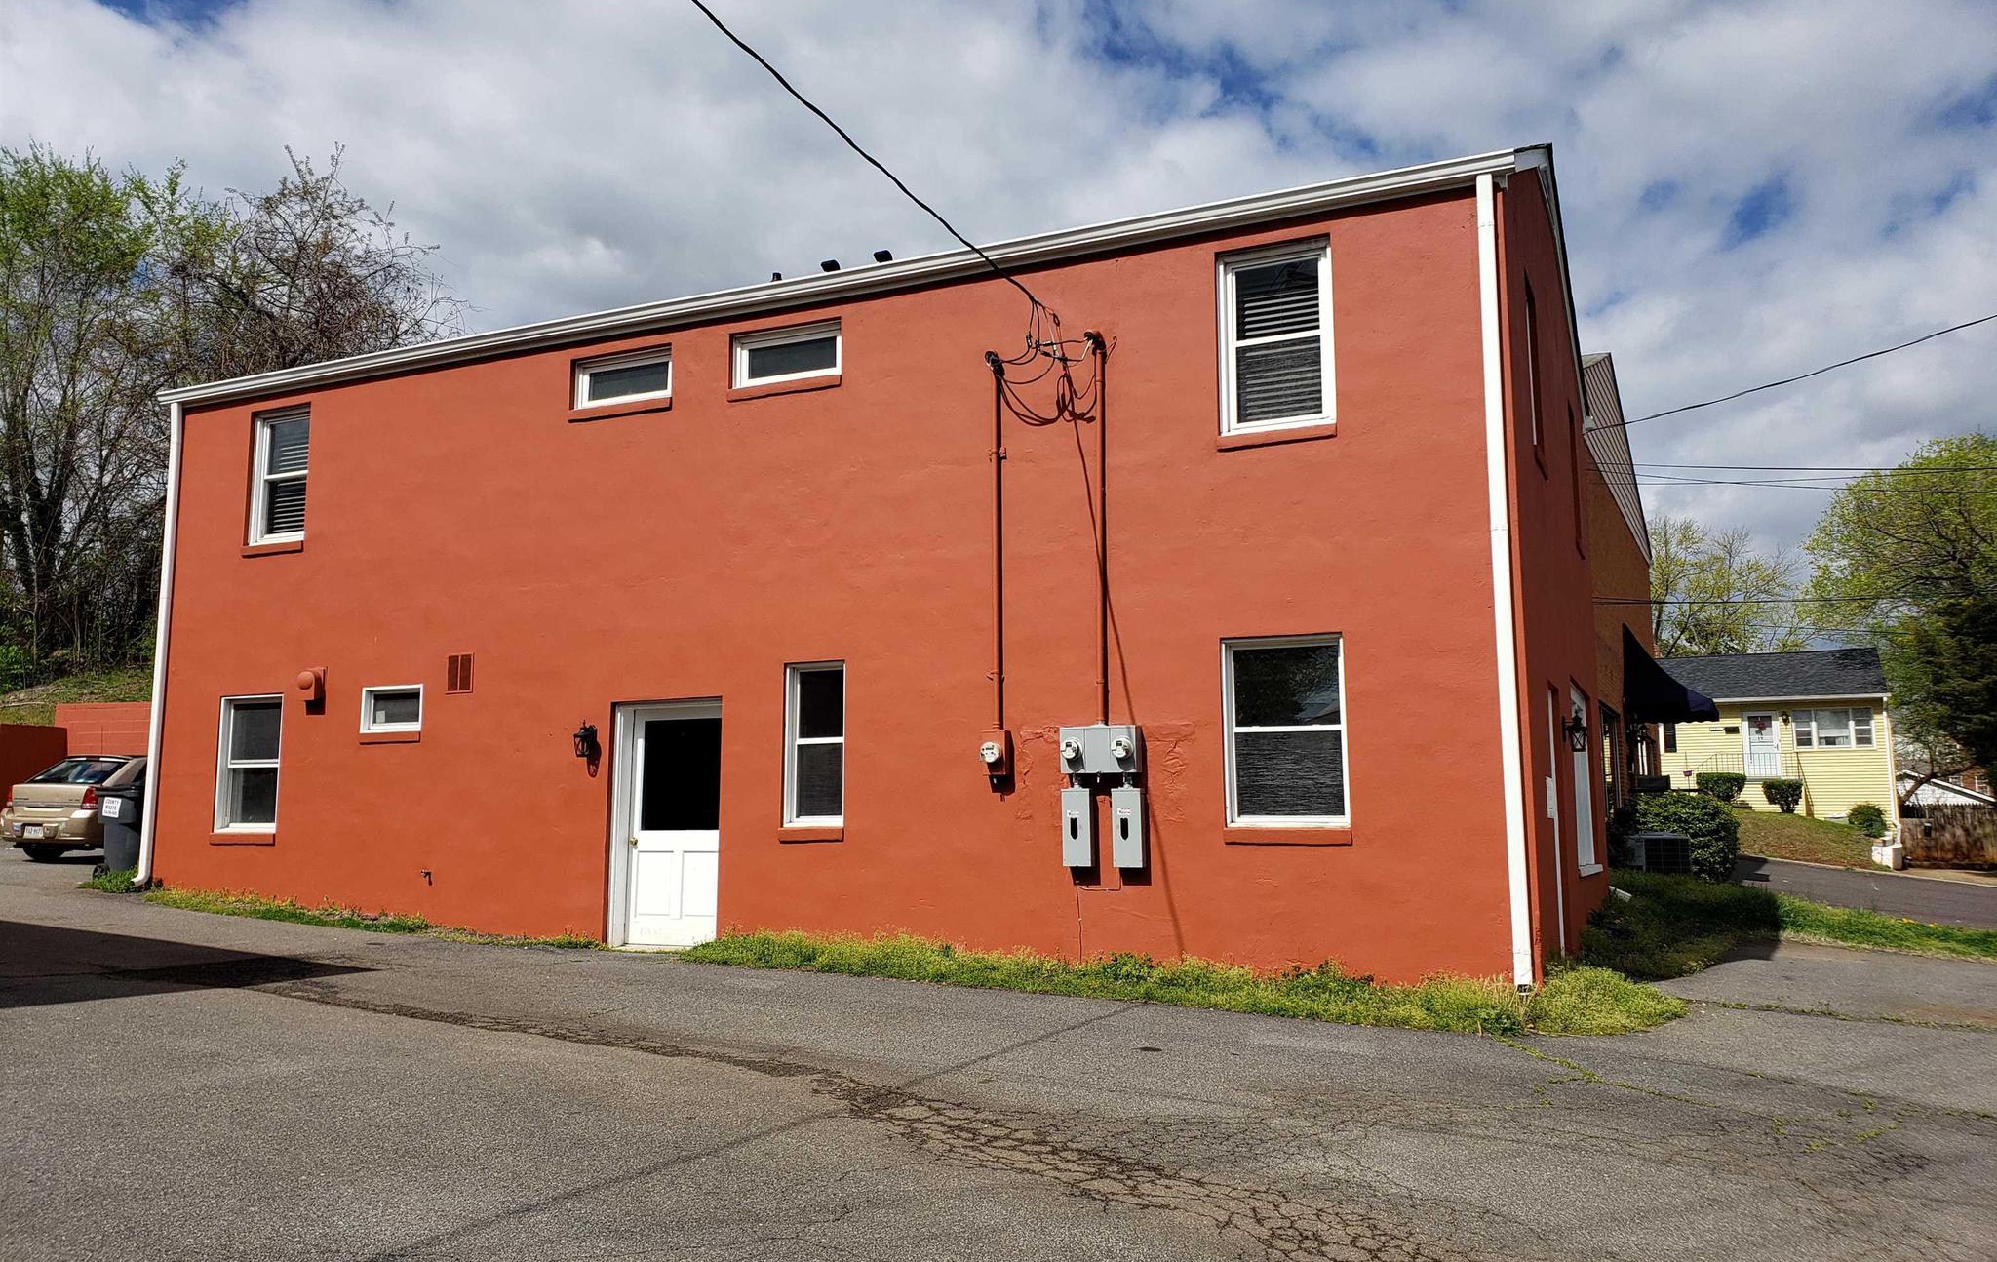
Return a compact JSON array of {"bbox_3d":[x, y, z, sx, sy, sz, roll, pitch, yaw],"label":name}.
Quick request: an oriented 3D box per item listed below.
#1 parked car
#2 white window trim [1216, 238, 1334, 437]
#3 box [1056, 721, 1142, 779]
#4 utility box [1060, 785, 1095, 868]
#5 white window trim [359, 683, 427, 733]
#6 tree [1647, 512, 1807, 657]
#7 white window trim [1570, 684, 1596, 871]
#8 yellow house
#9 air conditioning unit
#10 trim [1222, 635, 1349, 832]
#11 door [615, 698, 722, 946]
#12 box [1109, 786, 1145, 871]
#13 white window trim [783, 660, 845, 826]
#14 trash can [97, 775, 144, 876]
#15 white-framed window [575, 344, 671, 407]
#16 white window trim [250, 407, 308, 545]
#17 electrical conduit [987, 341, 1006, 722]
[{"bbox_3d":[-11.576,2.569,21.800,1.780,1.470,4.770,-3,-8,20],"label":"parked car"},{"bbox_3d":[2.103,-2.206,11.335,0.882,1.448,0.110,-3,-8,24],"label":"white window trim"},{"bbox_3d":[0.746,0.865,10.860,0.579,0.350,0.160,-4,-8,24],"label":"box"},{"bbox_3d":[0.585,1.433,10.894,0.215,0.558,0.095,-4,-8,24],"label":"utility box"},{"bbox_3d":[-5.867,0.768,14.604,0.799,0.449,0.100,-3,-8,24],"label":"white window trim"},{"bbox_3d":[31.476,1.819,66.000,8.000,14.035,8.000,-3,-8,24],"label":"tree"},{"bbox_3d":[5.922,1.491,15.208,0.120,1.834,2.845,-4,-8,24],"label":"white window trim"},{"bbox_3d":[25.672,3.997,53.420,9.500,6.100,7.800,-4,-8,26],"label":"yellow house"},{"bbox_3d":[10.420,3.510,23.600,0.720,0.660,0.720,0,-8,0],"label":"air conditioning unit"},{"bbox_3d":[2.107,0.734,10.976,0.903,1.396,0.110,-3,-8,24],"label":"trim"},{"bbox_3d":[-2.881,1.695,13.192,1.185,2.154,0.120,-3,-8,24],"label":"door"},{"bbox_3d":[0.940,1.413,10.735,0.217,0.555,0.095,-4,-8,24],"label":"box"},{"bbox_3d":[-1.513,0.965,12.610,0.598,1.363,0.100,-3,-8,24],"label":"white window trim"},{"bbox_3d":[-9.681,2.272,17.000,0.760,1.040,0.630,-4,-8,24],"label":"trash can"},{"bbox_3d":[-3.294,-2.221,13.293,1.064,0.471,0.110,-4,-8,24],"label":"white-framed window"},{"bbox_3d":[-7.455,-1.605,15.640,0.865,1.444,0.100,-3,-8,24],"label":"white window trim"},{"bbox_3d":[-0.023,-0.747,11.992,0.093,3.080,0.100,-3,-8,24],"label":"electrical conduit"}]

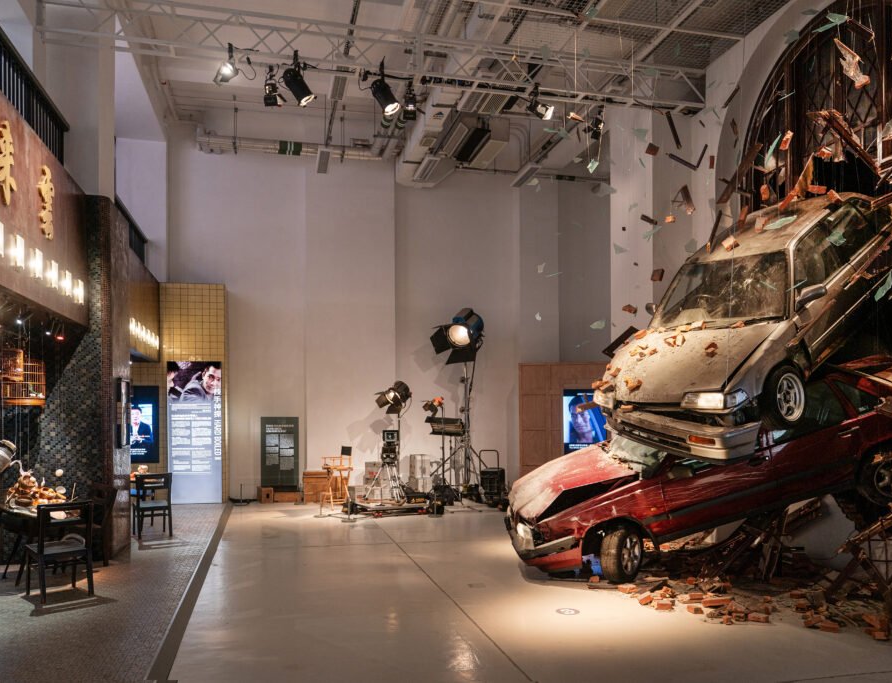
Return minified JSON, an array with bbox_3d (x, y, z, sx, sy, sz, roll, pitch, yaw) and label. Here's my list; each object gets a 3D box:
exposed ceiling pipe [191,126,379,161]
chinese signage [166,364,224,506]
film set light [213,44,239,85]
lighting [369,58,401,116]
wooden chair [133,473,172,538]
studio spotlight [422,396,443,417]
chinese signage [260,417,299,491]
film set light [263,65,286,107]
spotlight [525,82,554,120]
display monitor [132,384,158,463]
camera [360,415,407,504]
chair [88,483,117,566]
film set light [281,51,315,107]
[{"bbox_3d":[-2.900,-3.700,13.400,3.500,0.280,0.320,1,-3,-14],"label":"exposed ceiling pipe"},{"bbox_3d":[-4.509,1.622,12.750,0.940,2.540,0.080,1,-4,-14],"label":"chinese signage"},{"bbox_3d":[-2.449,-3.066,7.900,0.230,0.330,0.320,-3,-49,48],"label":"film set light"},{"bbox_3d":[-0.700,-2.953,8.300,0.300,0.520,0.270,-28,-9,10],"label":"lighting"},{"bbox_3d":[-3.907,2.177,9.500,0.450,0.830,0.490,1,-3,-26],"label":"wooden chair"},{"bbox_3d":[-0.238,1.197,13.000,0.340,0.280,0.280,-35,14,-27],"label":"studio spotlight"},{"bbox_3d":[-3.174,2.180,13.600,0.720,1.480,0.060,1,-3,-14],"label":"chinese signage"},{"bbox_3d":[-1.977,-2.911,8.150,0.220,0.380,0.240,-1,32,12],"label":"film set light"},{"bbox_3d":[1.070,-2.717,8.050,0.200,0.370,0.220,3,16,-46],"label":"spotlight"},{"bbox_3d":[-5.496,1.485,12.650,0.760,1.375,0.080,0,-3,-14],"label":"display monitor"},{"bbox_3d":[-1.000,2.049,11.750,0.680,1.220,0.700,0,-3,-3],"label":"camera"},{"bbox_3d":[-3.870,1.960,7.530,0.460,0.830,0.500,-2,-3,34],"label":"chair"},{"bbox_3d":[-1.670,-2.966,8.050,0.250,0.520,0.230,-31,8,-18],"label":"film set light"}]

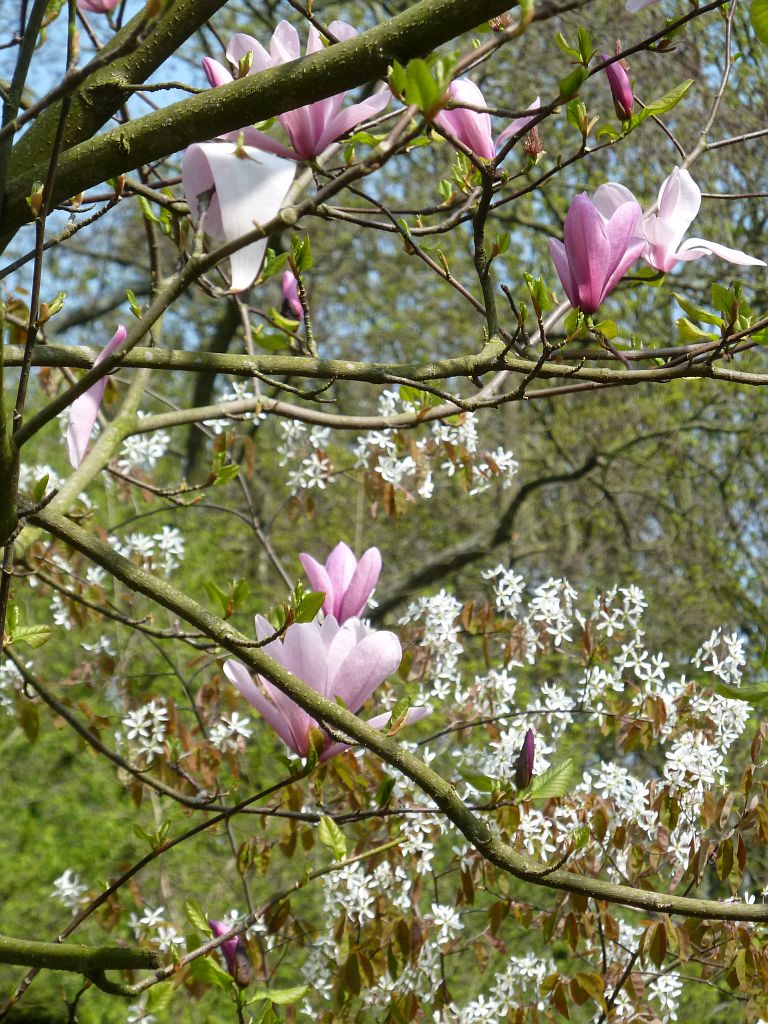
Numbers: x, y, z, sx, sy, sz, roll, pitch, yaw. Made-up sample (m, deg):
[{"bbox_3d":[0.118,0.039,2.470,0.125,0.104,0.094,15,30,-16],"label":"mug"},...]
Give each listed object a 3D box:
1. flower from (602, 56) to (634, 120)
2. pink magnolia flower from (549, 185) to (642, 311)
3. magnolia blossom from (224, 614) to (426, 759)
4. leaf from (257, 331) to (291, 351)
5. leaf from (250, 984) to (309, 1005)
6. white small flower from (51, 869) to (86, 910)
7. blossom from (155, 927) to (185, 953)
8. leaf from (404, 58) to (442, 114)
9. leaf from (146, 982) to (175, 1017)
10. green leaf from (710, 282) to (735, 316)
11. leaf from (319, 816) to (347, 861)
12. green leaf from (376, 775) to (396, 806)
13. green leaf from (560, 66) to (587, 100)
[{"bbox_3d":[0.193,-0.352,4.150,0.018,0.055,0.018,-12,0,0],"label":"flower"},{"bbox_3d":[0.176,-0.217,4.150,0.078,0.105,0.076,0,-6,0],"label":"pink magnolia flower"},{"bbox_3d":[-0.049,0.147,4.200,0.166,0.120,0.143,0,-6,0],"label":"magnolia blossom"},{"bbox_3d":[-0.097,-0.151,4.400,0.030,0.018,0.021,0,-6,0],"label":"leaf"},{"bbox_3d":[-0.087,0.401,4.150,0.048,0.017,0.009,-13,-42,11],"label":"leaf"},{"bbox_3d":[-0.328,0.393,5.200,0.037,0.044,0.035,0,-6,0],"label":"white small flower"},{"bbox_3d":[-0.214,0.428,5.000,0.030,0.026,0.020,0,-5,0],"label":"blossom"},{"bbox_3d":[0.030,-0.328,3.850,0.029,0.043,0.018,0,-5,0],"label":"leaf"},{"bbox_3d":[-0.185,0.405,4.150,0.021,0.033,0.007,30,-18,18],"label":"leaf"},{"bbox_3d":[0.271,-0.170,4.000,0.017,0.030,0.006,-30,11,10],"label":"green leaf"},{"bbox_3d":[-0.044,0.277,4.250,0.019,0.039,0.014,-15,0,0],"label":"leaf"},{"bbox_3d":[0.002,0.234,4.200,0.013,0.029,0.012,27,-5,0],"label":"green leaf"},{"bbox_3d":[0.155,-0.351,4.100,0.016,0.031,0.015,36,0,0],"label":"green leaf"}]

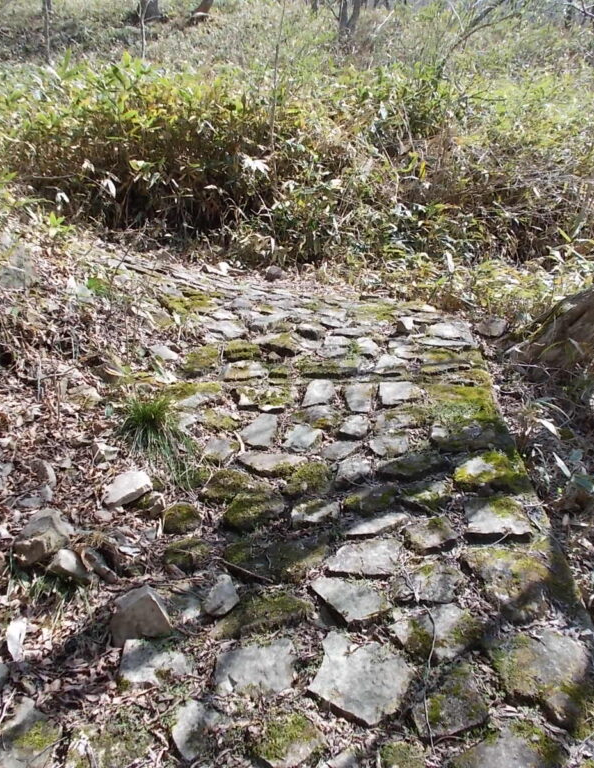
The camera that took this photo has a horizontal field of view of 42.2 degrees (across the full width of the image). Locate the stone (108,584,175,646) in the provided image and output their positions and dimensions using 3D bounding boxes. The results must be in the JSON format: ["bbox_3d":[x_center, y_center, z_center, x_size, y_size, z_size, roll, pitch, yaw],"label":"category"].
[{"bbox_3d":[-0.433,0.644,2.155,0.165,0.115,0.100,-1,18,-2],"label":"stone"}]

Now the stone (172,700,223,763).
[{"bbox_3d":[-0.238,0.835,1.853,0.110,0.050,0.140,-2,23,-5],"label":"stone"}]

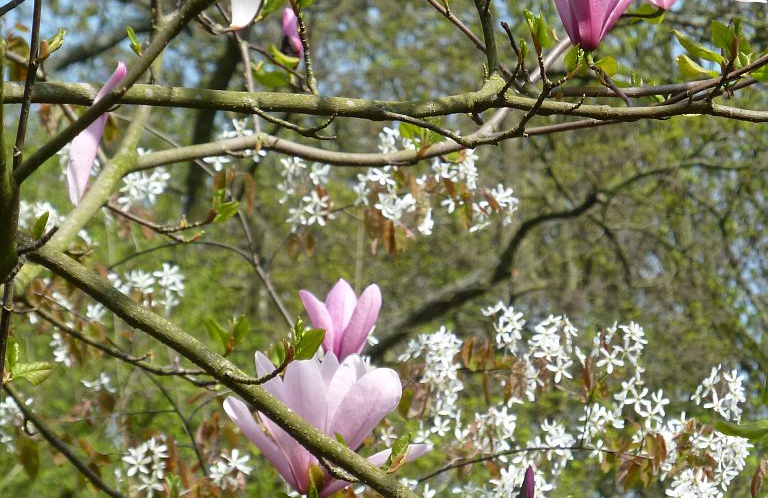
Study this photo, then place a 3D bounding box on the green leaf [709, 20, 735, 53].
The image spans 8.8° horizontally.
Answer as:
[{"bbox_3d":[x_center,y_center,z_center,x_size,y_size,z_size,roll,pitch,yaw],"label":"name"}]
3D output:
[{"bbox_3d":[0.271,-0.170,4.000,0.017,0.030,0.006,-30,11,10],"label":"green leaf"}]

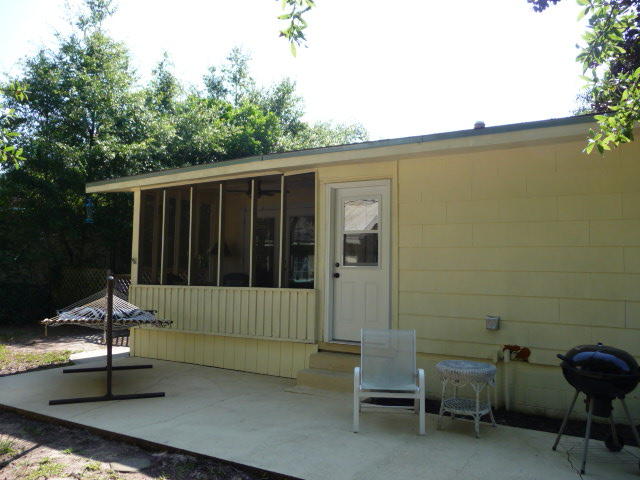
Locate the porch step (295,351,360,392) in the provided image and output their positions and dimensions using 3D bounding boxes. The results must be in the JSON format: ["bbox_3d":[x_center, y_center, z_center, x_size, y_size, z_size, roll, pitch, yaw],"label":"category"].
[{"bbox_3d":[0.262,1.702,6.626,1.000,0.360,0.460,-1,-3,28],"label":"porch step"}]

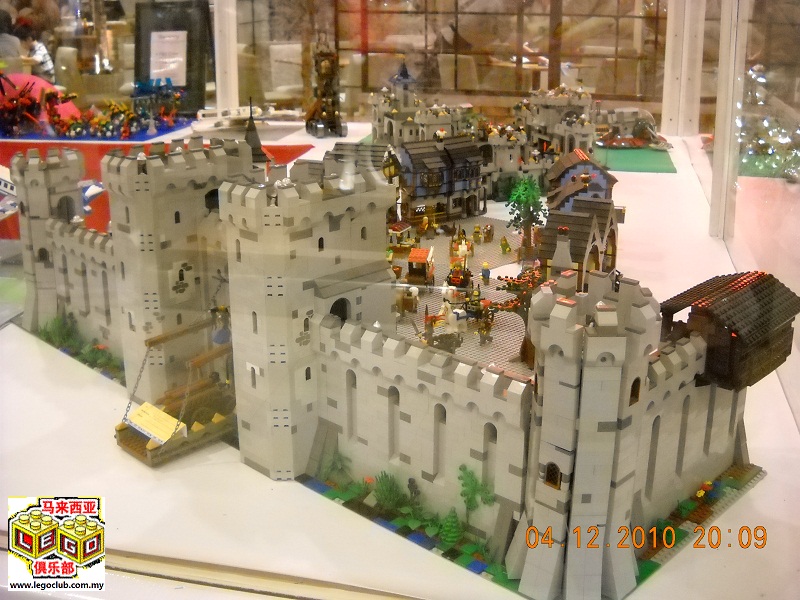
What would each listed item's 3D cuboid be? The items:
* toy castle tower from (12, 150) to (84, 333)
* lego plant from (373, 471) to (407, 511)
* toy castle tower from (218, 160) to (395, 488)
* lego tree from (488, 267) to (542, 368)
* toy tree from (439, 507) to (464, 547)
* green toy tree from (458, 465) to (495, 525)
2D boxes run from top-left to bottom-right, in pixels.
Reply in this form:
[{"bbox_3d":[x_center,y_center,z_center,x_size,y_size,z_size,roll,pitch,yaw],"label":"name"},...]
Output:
[{"bbox_3d":[-0.568,-0.102,1.558,0.098,0.281,0.098,17,25,40],"label":"toy castle tower"},{"bbox_3d":[-0.012,0.203,1.014,0.033,0.037,0.030,0,19,0],"label":"lego plant"},{"bbox_3d":[-0.106,0.018,1.109,0.115,0.339,0.191,17,25,40],"label":"toy castle tower"},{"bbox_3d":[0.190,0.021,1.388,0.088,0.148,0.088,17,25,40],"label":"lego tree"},{"bbox_3d":[0.053,0.225,0.947,0.023,0.038,0.023,0,19,0],"label":"toy tree"},{"bbox_3d":[0.073,0.202,0.936,0.038,0.069,0.022,17,25,40],"label":"green toy tree"}]

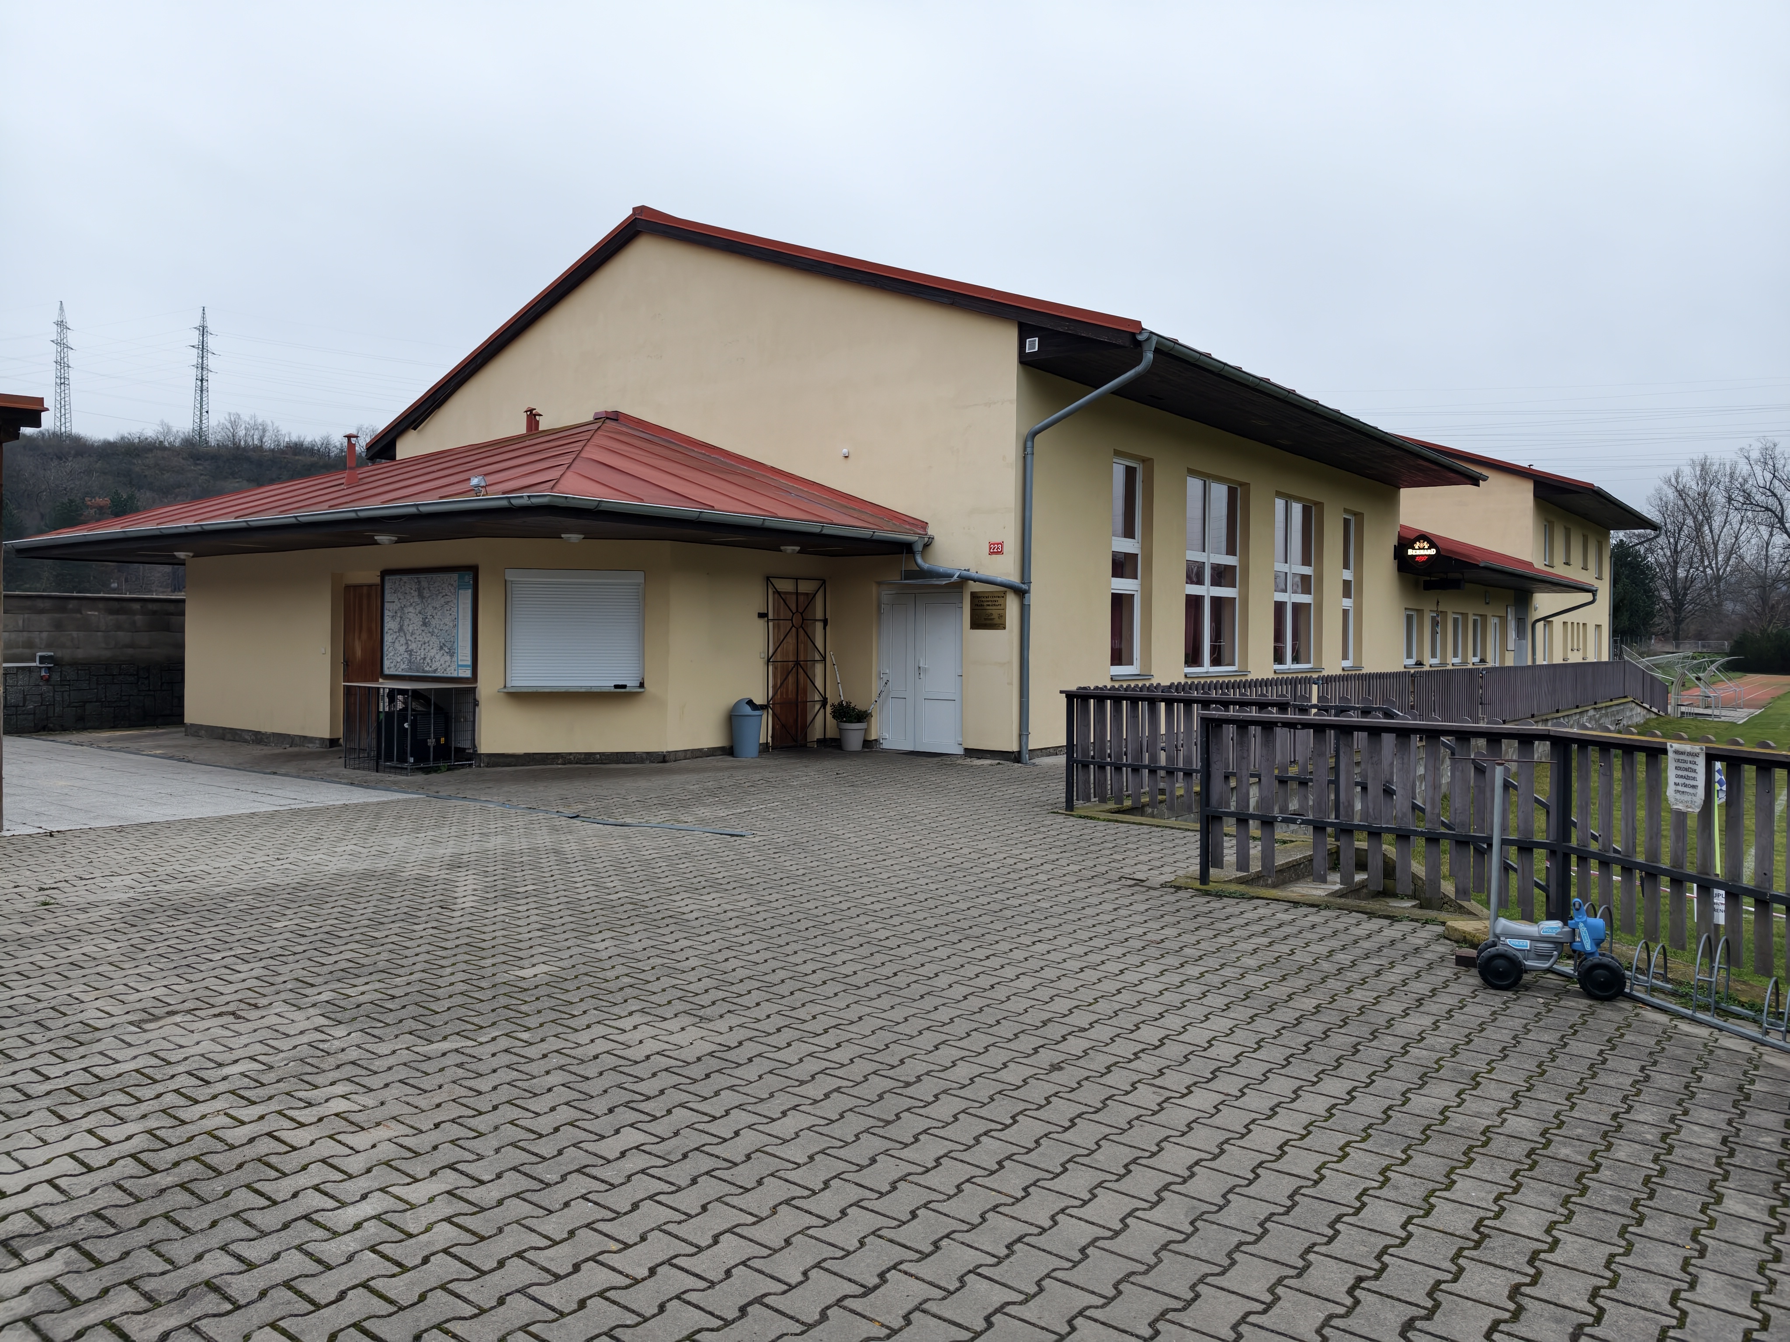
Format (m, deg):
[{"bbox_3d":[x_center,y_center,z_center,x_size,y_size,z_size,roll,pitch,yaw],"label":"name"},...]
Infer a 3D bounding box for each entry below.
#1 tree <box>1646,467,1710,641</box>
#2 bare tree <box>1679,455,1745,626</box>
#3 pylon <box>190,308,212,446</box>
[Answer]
[{"bbox_3d":[85.259,-12.321,135.000,7.000,19.600,7.000,1,2,32],"label":"tree"},{"bbox_3d":[93.200,-14.080,142.000,7.600,21.300,7.600,1,2,33],"label":"bare tree"},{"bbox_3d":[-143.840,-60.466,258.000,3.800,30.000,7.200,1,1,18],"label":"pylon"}]

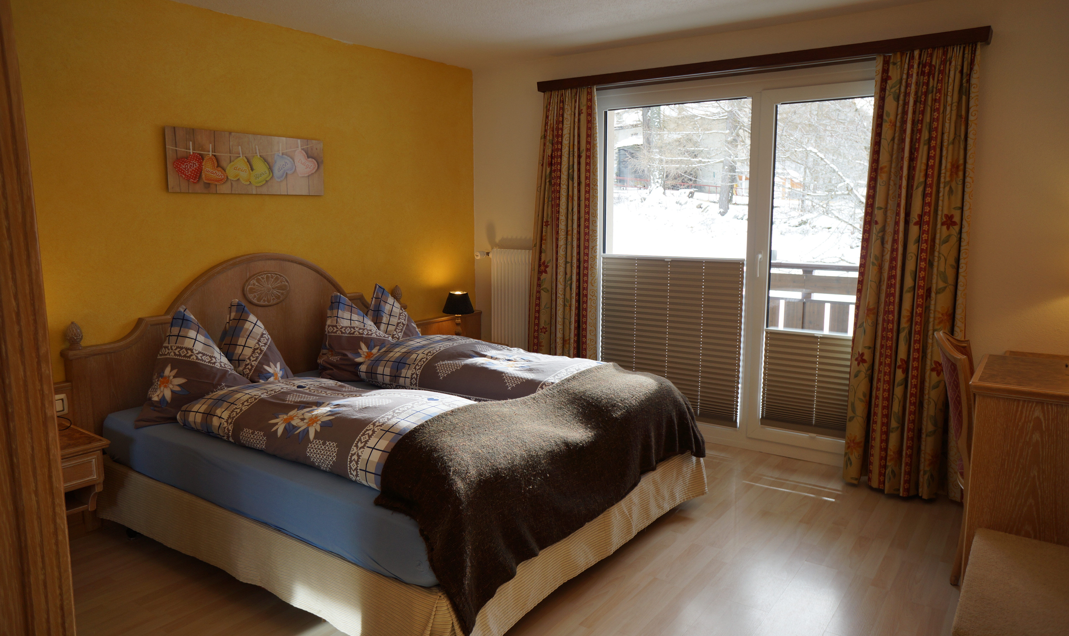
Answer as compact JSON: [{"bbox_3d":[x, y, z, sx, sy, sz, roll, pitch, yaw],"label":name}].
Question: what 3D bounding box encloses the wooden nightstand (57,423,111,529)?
[{"bbox_3d":[-1.992,0.747,2.707,0.470,0.510,0.560,6,11,34],"label":"wooden nightstand"}]

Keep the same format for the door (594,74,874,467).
[{"bbox_3d":[1.139,-0.298,4.166,1.830,2.120,0.090,6,11,34],"label":"door"}]

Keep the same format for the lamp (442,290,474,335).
[{"bbox_3d":[-0.517,-0.013,4.836,0.212,0.350,0.212,0,9,0],"label":"lamp"}]

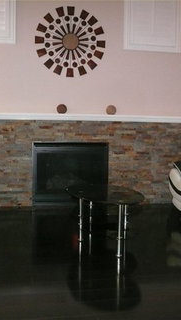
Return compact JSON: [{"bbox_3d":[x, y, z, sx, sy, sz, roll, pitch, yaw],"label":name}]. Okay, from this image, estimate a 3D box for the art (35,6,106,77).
[{"bbox_3d":[-0.258,-1.548,4.520,0.910,0.905,0.040,0,3,-8],"label":"art"}]

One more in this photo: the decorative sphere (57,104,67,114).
[{"bbox_3d":[-0.359,-0.649,4.432,0.135,0.135,0.135,0,3,-8],"label":"decorative sphere"}]

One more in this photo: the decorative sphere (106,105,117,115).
[{"bbox_3d":[0.278,-0.650,4.526,0.138,0.138,0.138,0,3,-8],"label":"decorative sphere"}]

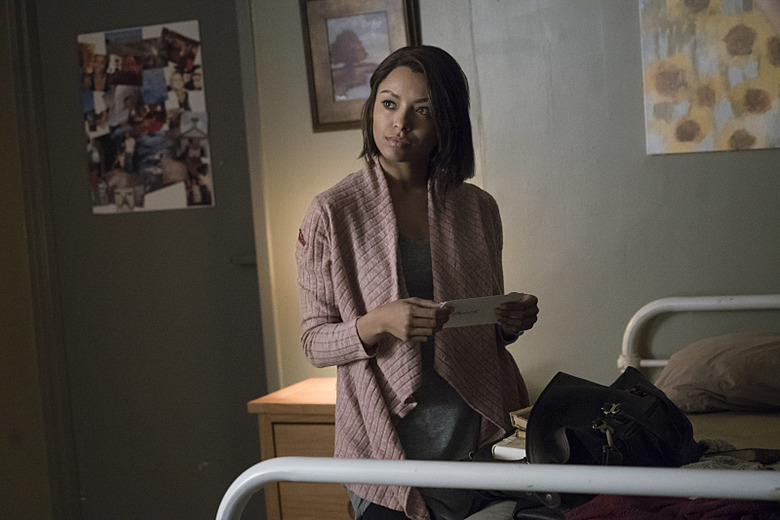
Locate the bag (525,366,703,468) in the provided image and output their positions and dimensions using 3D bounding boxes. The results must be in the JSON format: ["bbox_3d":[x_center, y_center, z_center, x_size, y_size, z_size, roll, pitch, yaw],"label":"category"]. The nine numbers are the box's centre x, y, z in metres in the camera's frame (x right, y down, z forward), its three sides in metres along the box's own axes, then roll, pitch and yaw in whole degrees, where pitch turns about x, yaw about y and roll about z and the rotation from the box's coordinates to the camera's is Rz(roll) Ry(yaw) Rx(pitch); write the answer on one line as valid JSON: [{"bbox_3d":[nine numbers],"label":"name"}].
[{"bbox_3d":[0.432,0.315,2.920,0.325,0.215,0.220,-4,4,9],"label":"bag"}]

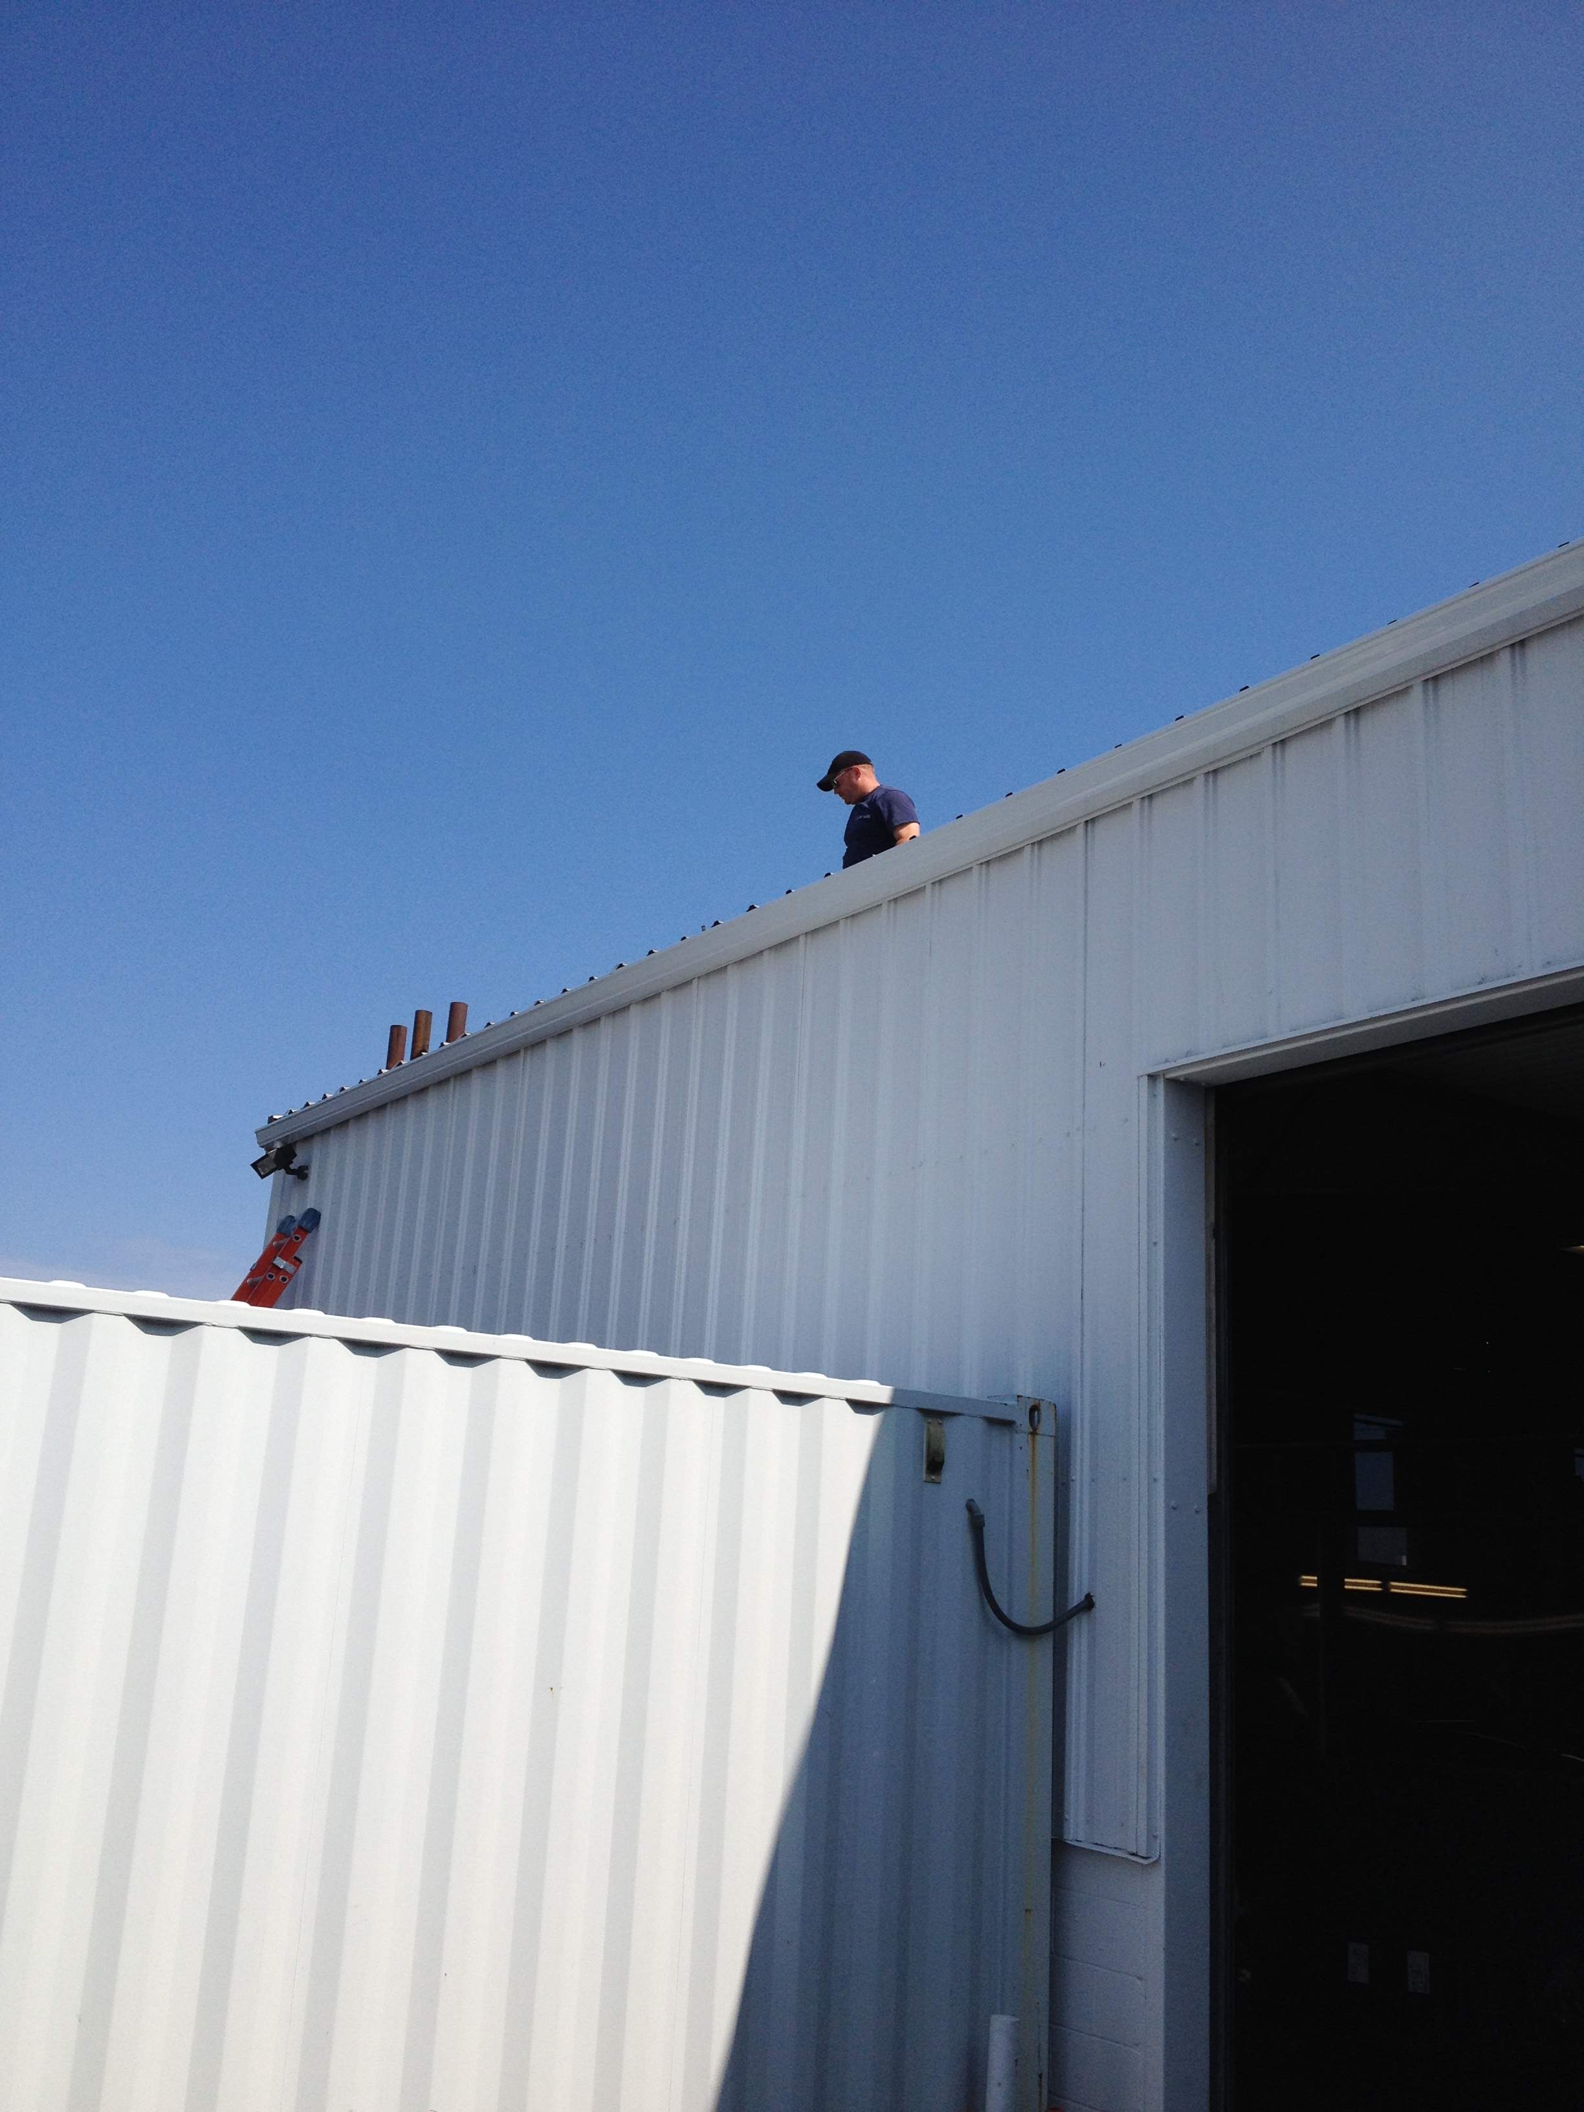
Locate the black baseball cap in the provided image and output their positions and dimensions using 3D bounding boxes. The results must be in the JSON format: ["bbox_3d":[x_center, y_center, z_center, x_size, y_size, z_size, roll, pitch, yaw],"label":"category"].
[{"bbox_3d":[0.241,-1.342,10.000,0.270,0.140,0.175,-20,-12,-13],"label":"black baseball cap"}]

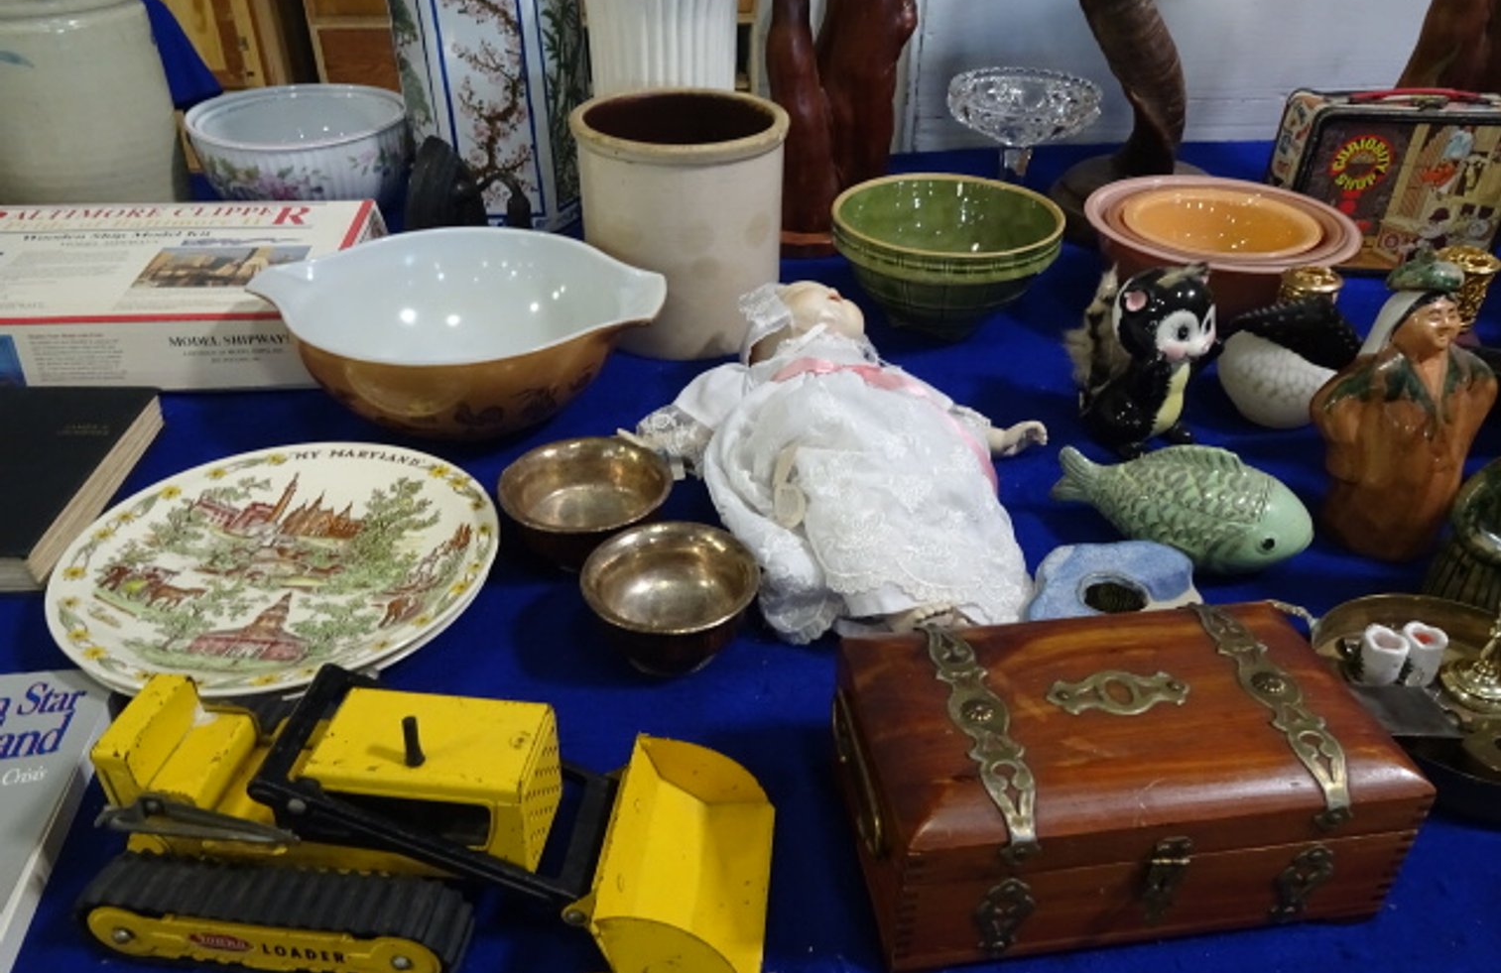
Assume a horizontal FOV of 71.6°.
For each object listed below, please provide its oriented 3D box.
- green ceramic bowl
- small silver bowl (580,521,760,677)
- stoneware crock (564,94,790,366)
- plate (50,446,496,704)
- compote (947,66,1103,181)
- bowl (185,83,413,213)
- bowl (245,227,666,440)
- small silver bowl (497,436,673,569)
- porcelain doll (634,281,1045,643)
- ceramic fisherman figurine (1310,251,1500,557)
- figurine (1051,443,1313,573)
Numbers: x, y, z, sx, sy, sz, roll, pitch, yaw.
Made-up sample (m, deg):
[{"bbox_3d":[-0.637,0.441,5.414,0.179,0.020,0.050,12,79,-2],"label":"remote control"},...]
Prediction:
[{"bbox_3d":[0.181,-0.207,0.984,0.210,0.108,0.210,1,34,0],"label":"green ceramic bowl"},{"bbox_3d":[-0.045,0.074,0.610,0.102,0.059,0.102,0,34,0],"label":"small silver bowl"},{"bbox_3d":[-0.062,-0.244,0.961,0.190,0.190,0.190,0,34,0],"label":"stoneware crock"},{"bbox_3d":[-0.295,0.051,0.667,0.264,0.027,0.264,0,34,0],"label":"plate"},{"bbox_3d":[0.293,-0.363,1.157,0.166,0.157,0.166,1,35,0],"label":"compote"},{"bbox_3d":[-0.502,-0.362,1.176,0.239,0.115,0.239,1,35,0],"label":"bowl"},{"bbox_3d":[-0.225,-0.108,0.829,0.321,0.106,0.249,2,35,2],"label":"bowl"},{"bbox_3d":[-0.108,0.019,0.696,0.111,0.054,0.111,1,35,0],"label":"small silver bowl"},{"bbox_3d":[0.067,-0.044,0.750,0.305,0.103,0.385,-3,34,-6],"label":"porcelain doll"},{"bbox_3d":[0.438,-0.056,0.698,0.125,0.185,0.095,1,34,0],"label":"ceramic fisherman figurine"},{"bbox_3d":[0.286,0.009,0.690,0.168,0.087,0.060,7,36,9],"label":"figurine"}]

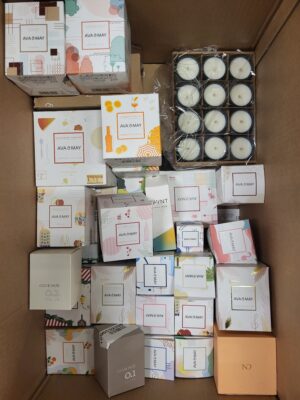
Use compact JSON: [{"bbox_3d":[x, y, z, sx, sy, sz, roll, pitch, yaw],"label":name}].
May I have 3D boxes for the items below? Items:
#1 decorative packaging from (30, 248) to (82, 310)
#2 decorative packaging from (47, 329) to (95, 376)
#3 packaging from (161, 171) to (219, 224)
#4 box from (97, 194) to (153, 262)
[{"bbox_3d":[-0.158,0.129,0.511,0.065,0.074,0.088,0,91,-1],"label":"decorative packaging"},{"bbox_3d":[-0.172,0.356,0.750,0.131,0.103,0.103,-1,90,4],"label":"decorative packaging"},{"bbox_3d":[0.061,-0.005,0.513,0.088,0.085,0.083,-2,91,0],"label":"packaging"},{"bbox_3d":[-0.055,0.056,0.662,0.103,0.103,0.116,-4,107,-11],"label":"box"}]

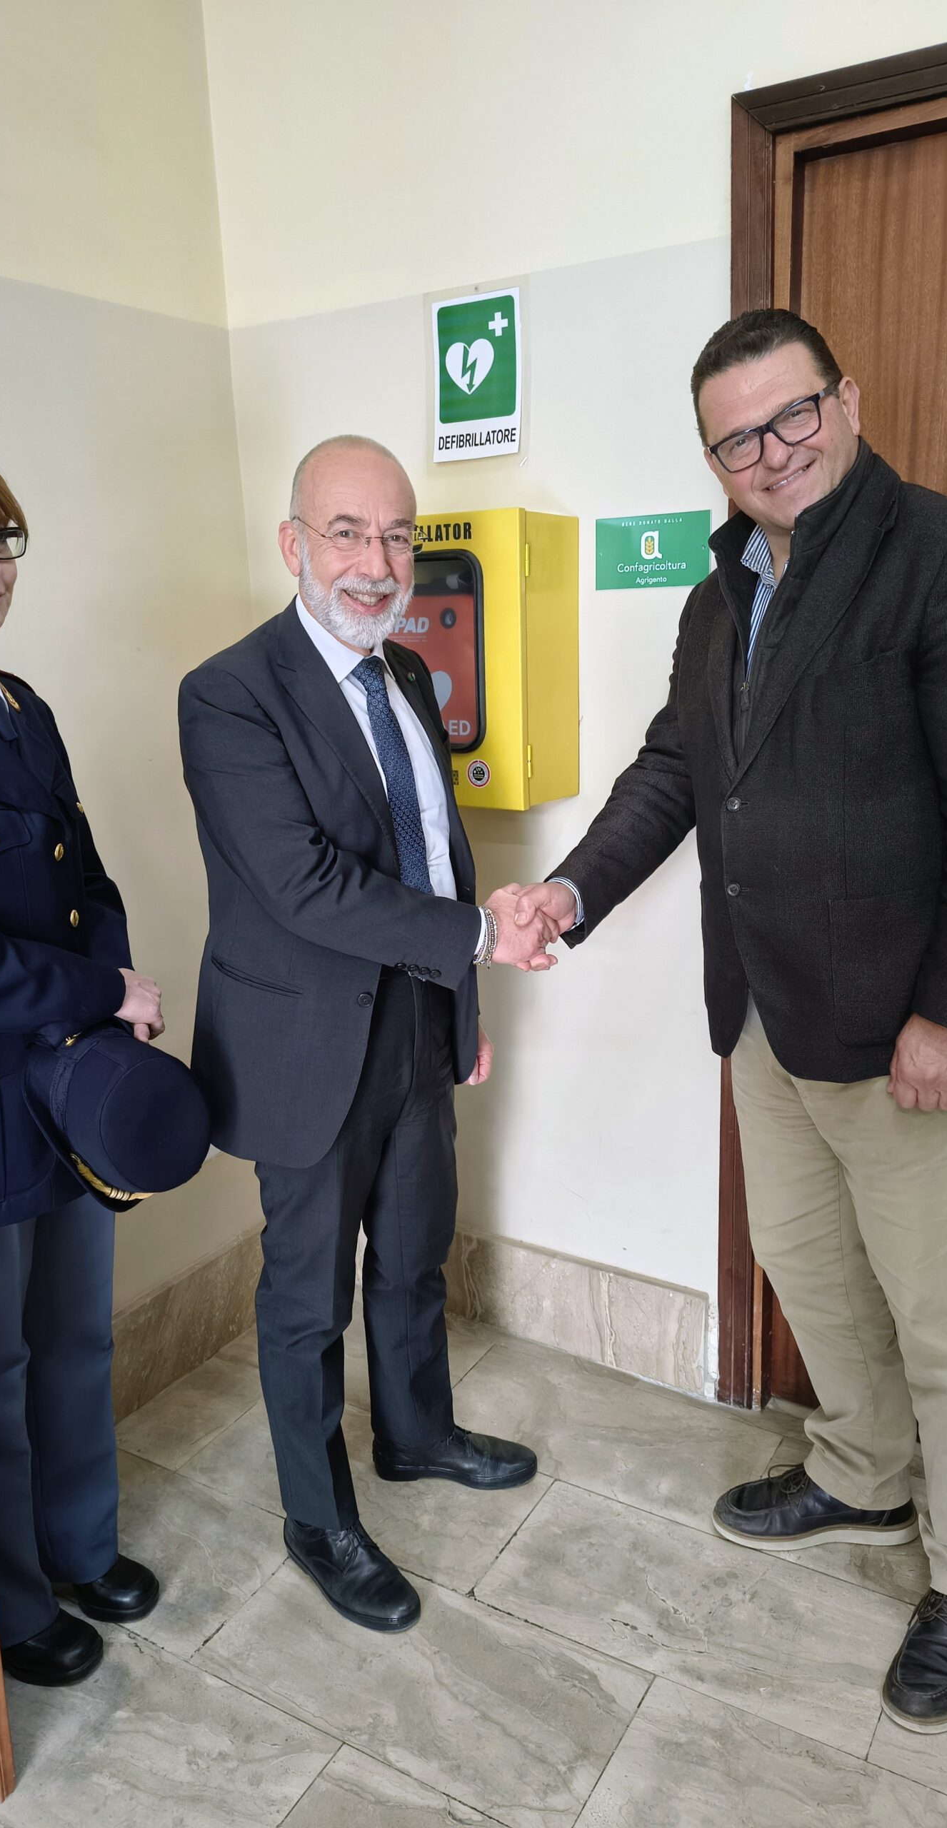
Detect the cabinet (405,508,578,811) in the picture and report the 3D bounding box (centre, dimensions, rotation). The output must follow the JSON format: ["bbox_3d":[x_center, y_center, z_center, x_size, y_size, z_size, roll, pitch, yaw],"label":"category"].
[{"bbox_3d":[-0.034,-0.440,2.222,0.385,0.480,0.205,6,16,31],"label":"cabinet"}]

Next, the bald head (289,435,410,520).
[{"bbox_3d":[-0.157,-0.538,1.610,0.160,0.125,0.190,-9,15,-27],"label":"bald head"}]

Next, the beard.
[{"bbox_3d":[-0.147,-0.391,1.560,0.145,0.135,0.115,-9,15,-27],"label":"beard"}]

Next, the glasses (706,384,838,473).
[{"bbox_3d":[0.356,-0.581,1.500,0.145,0.050,0.145,-21,14,27],"label":"glasses"}]

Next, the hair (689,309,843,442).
[{"bbox_3d":[0.358,-0.652,1.540,0.170,0.155,0.200,-21,14,27],"label":"hair"}]

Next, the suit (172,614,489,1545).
[{"bbox_3d":[-0.131,0.265,1.828,0.470,1.400,0.530,8,17,35],"label":"suit"}]

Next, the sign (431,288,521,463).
[{"bbox_3d":[0.002,-0.926,2.189,0.172,0.259,0.010,6,16,31],"label":"sign"}]

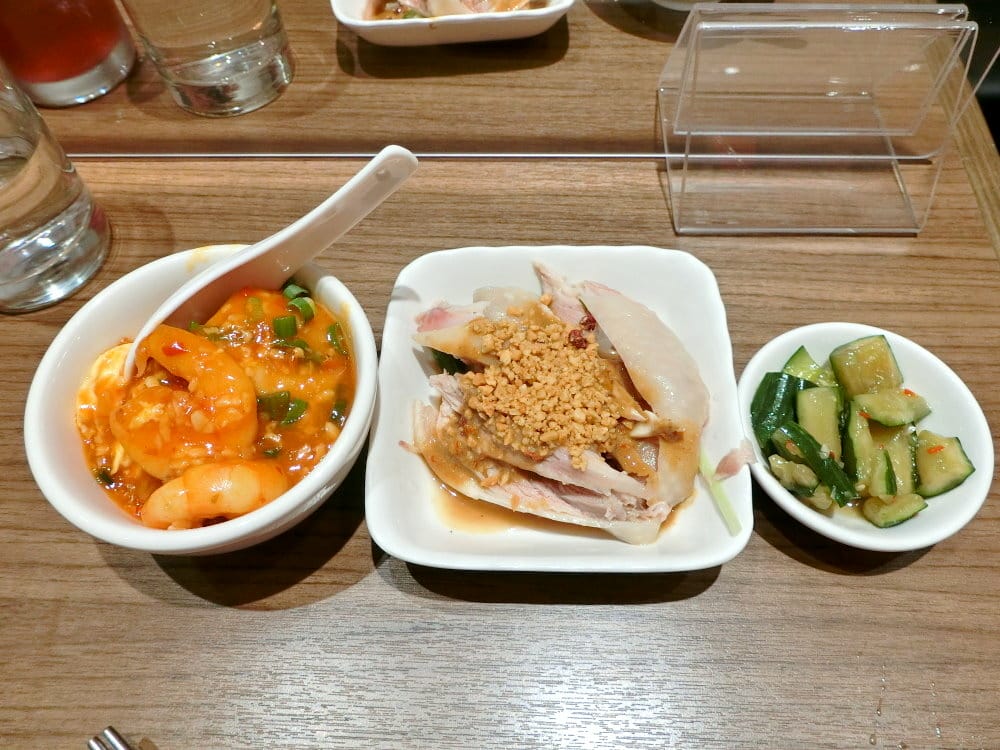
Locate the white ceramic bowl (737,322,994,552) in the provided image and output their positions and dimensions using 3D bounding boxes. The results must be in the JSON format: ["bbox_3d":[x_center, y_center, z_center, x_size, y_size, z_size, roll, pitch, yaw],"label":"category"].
[{"bbox_3d":[0.132,0.026,0.273,0.090,0.027,0.090,-1,61,1],"label":"white ceramic bowl"}]

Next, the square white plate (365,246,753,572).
[{"bbox_3d":[0.021,0.013,0.280,0.133,0.032,0.133,0,61,2],"label":"square white plate"}]

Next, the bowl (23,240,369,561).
[{"bbox_3d":[-0.100,0.014,0.271,0.117,0.053,0.117,-1,61,1],"label":"bowl"}]

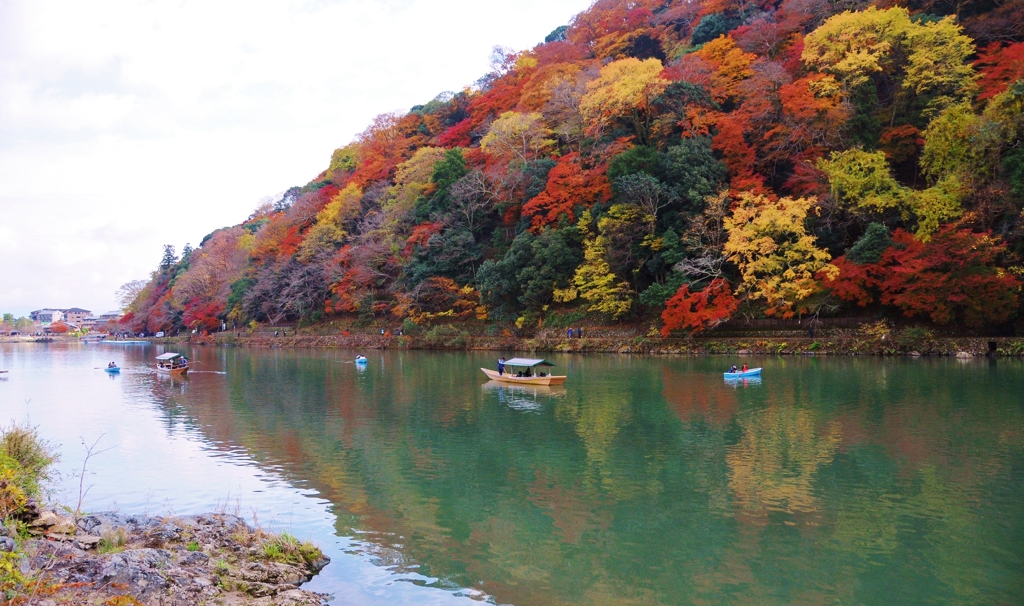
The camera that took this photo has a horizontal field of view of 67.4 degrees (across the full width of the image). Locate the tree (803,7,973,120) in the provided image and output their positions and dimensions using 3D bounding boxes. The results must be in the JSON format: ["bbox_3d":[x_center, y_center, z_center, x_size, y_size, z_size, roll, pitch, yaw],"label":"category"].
[{"bbox_3d":[64.475,-40.735,131.000,26.750,18.940,19.000,-1,-1,27],"label":"tree"}]

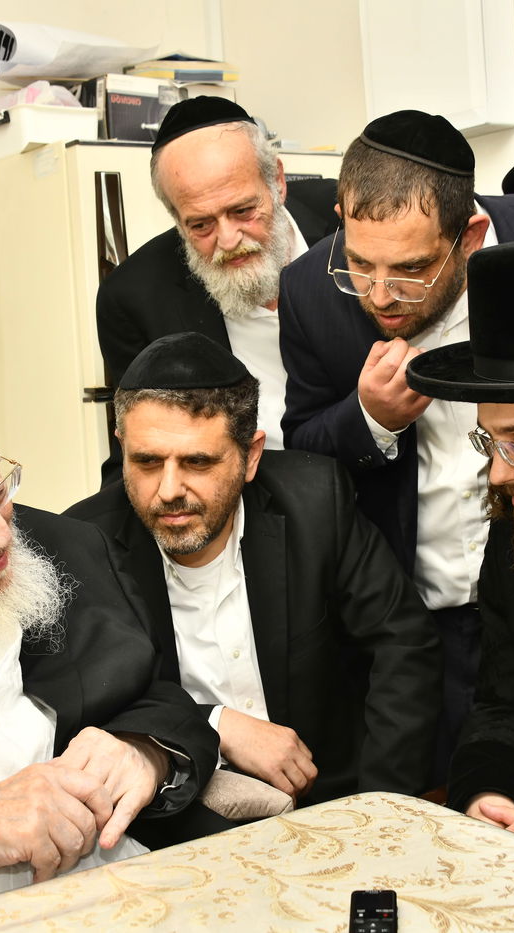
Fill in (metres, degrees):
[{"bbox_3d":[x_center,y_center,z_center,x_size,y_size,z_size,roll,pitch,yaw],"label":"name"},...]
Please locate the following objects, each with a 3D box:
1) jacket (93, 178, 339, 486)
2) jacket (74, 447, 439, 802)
[{"bbox_3d":[0.014,-0.078,2.104,0.530,0.740,0.400,-2,6,10],"label":"jacket"},{"bbox_3d":[-0.002,0.271,1.860,0.550,0.630,0.430,-2,6,10],"label":"jacket"}]

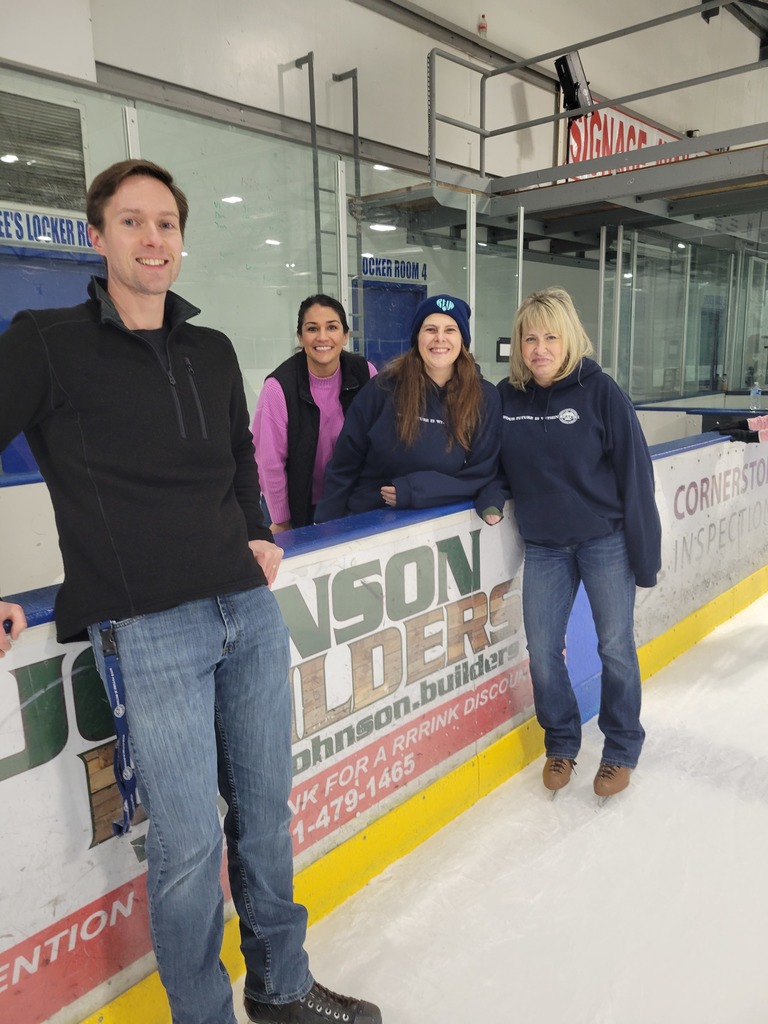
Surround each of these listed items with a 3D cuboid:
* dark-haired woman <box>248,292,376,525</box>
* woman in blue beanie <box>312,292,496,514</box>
[{"bbox_3d":[-0.233,0.101,2.669,0.500,1.637,0.480,-6,12,-22],"label":"dark-haired woman"},{"bbox_3d":[0.098,0.092,2.689,0.560,1.631,0.500,-5,12,-20],"label":"woman in blue beanie"}]

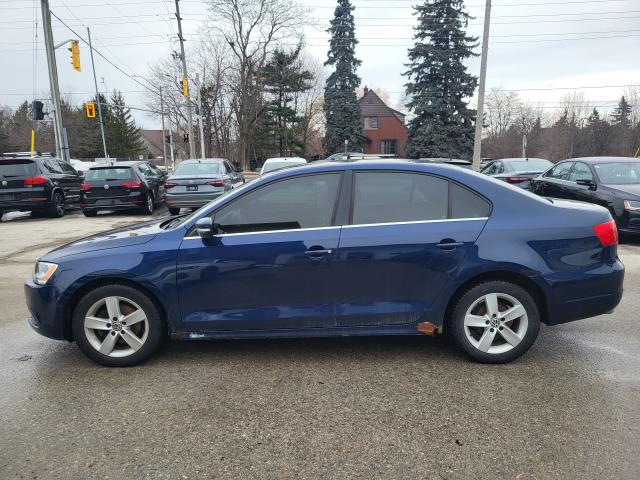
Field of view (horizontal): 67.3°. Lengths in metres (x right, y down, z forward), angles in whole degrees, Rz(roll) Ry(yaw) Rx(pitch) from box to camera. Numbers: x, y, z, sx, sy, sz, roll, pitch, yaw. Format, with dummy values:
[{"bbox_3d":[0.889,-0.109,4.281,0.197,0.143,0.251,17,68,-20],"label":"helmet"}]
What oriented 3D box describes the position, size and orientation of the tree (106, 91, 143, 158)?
[{"bbox_3d":[-20.077,-11.118,48.733,4.800,7.800,4.800,0,11,0],"label":"tree"}]

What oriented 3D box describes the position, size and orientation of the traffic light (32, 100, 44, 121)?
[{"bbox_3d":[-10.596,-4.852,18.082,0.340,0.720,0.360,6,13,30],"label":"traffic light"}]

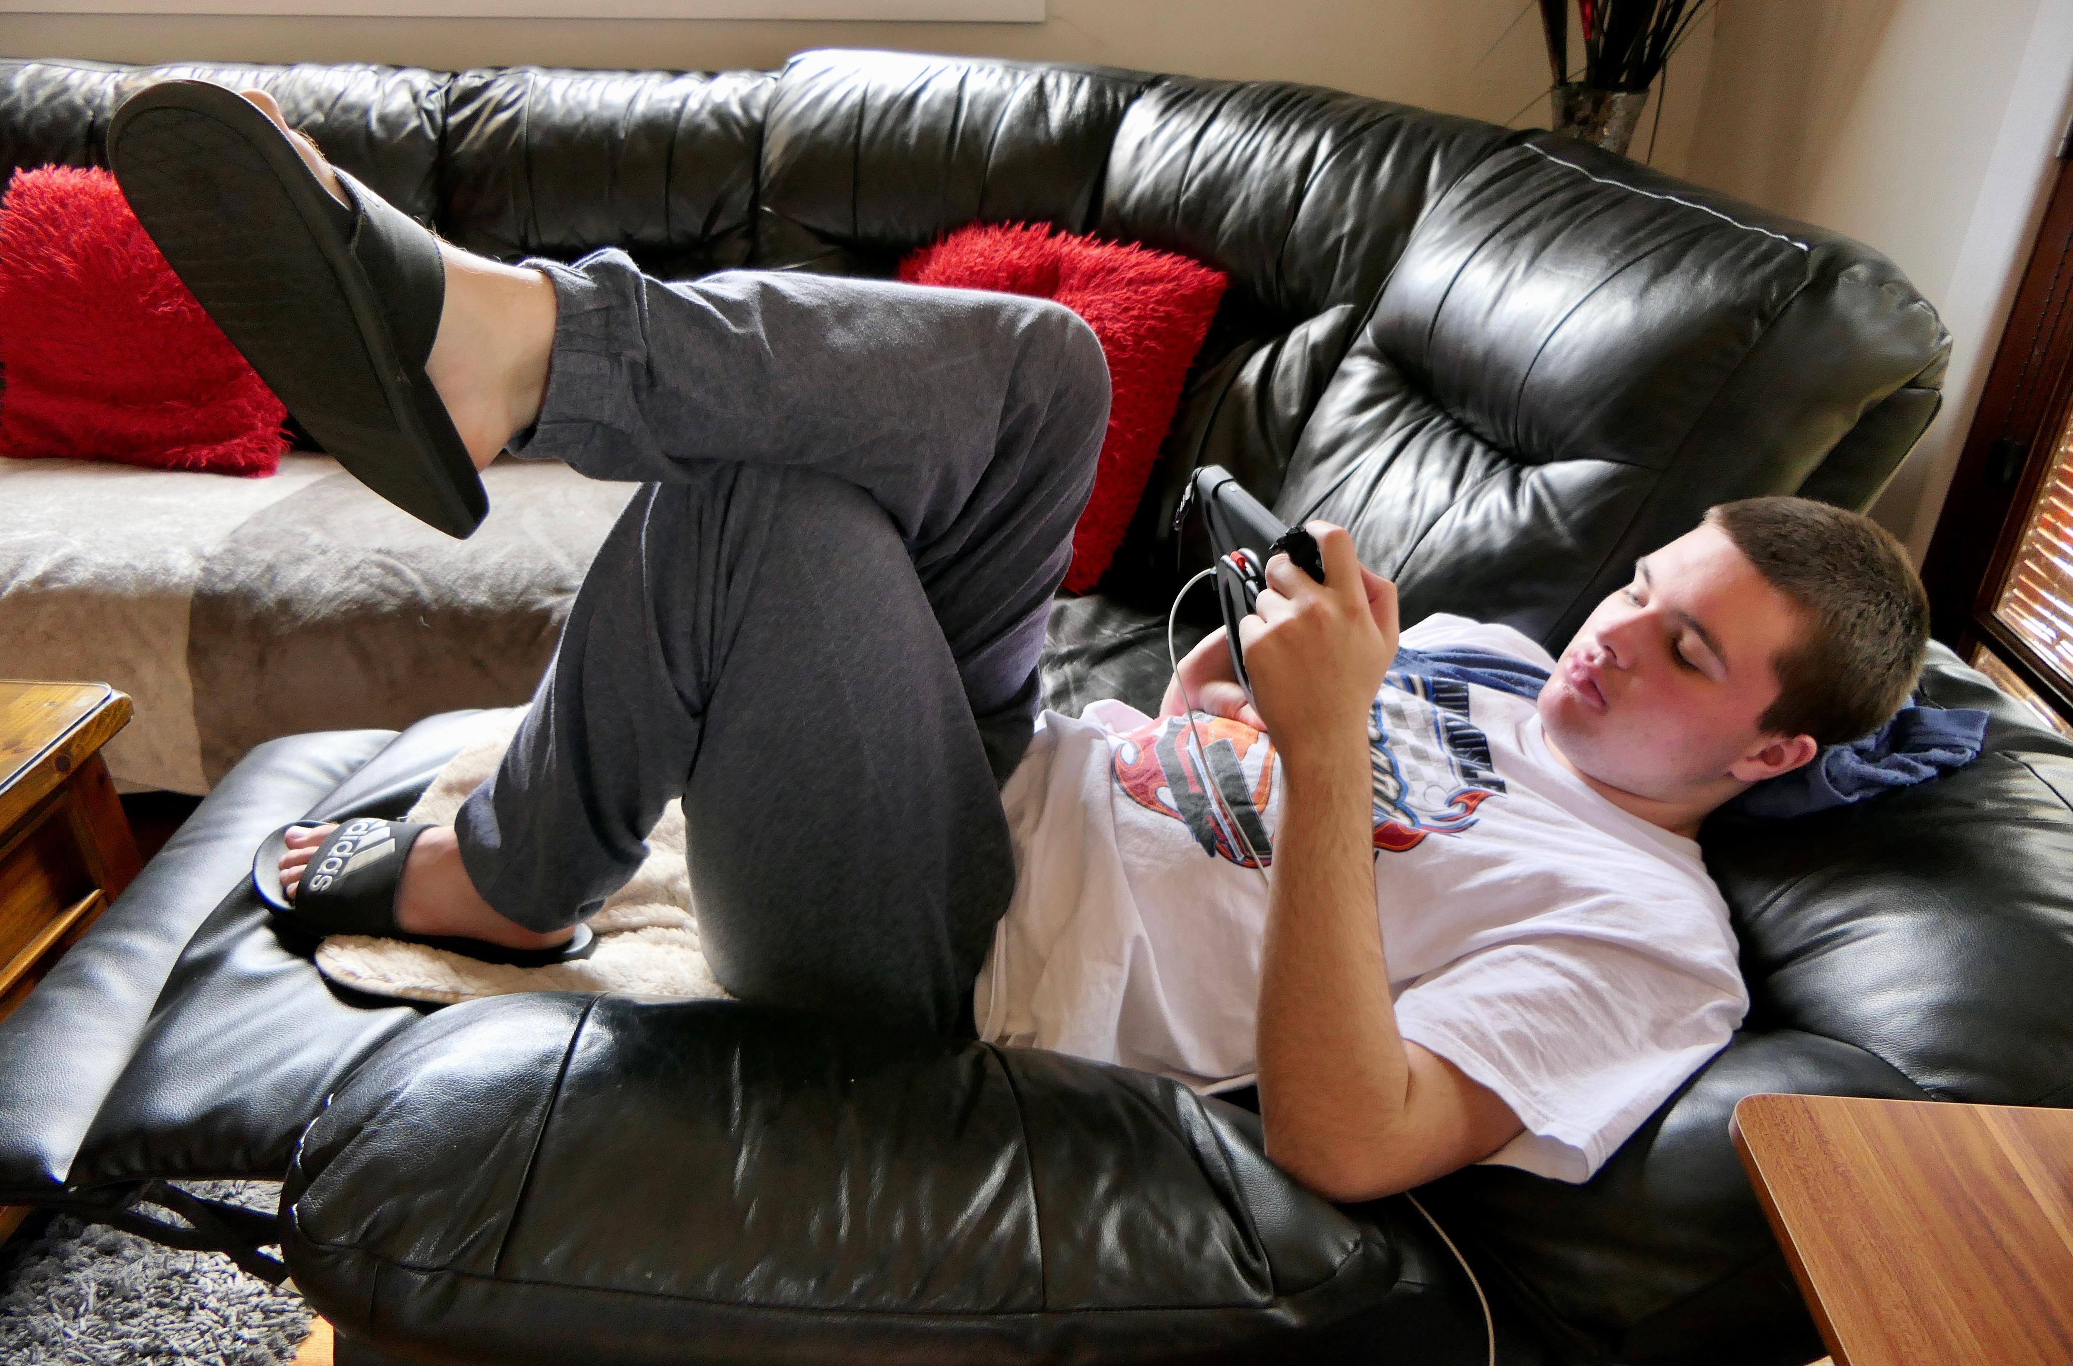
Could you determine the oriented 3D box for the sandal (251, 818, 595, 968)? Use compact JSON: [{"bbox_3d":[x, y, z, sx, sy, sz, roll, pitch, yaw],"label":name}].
[{"bbox_3d":[-0.489,0.142,1.103,0.295,0.090,0.115,12,31,11],"label":"sandal"}]

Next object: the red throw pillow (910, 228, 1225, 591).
[{"bbox_3d":[-0.035,-0.347,1.730,0.420,0.420,0.150,19,11,11],"label":"red throw pillow"}]

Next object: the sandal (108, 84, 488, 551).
[{"bbox_3d":[-0.425,-0.237,0.863,0.115,0.295,0.095,-8,35,30],"label":"sandal"}]

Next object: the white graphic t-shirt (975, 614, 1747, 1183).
[{"bbox_3d":[0.190,0.138,0.954,0.480,0.250,0.490,-12,27,6],"label":"white graphic t-shirt"}]

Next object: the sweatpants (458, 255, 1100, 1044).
[{"bbox_3d":[-0.190,-0.046,1.006,0.500,0.490,0.500,0,27,0],"label":"sweatpants"}]

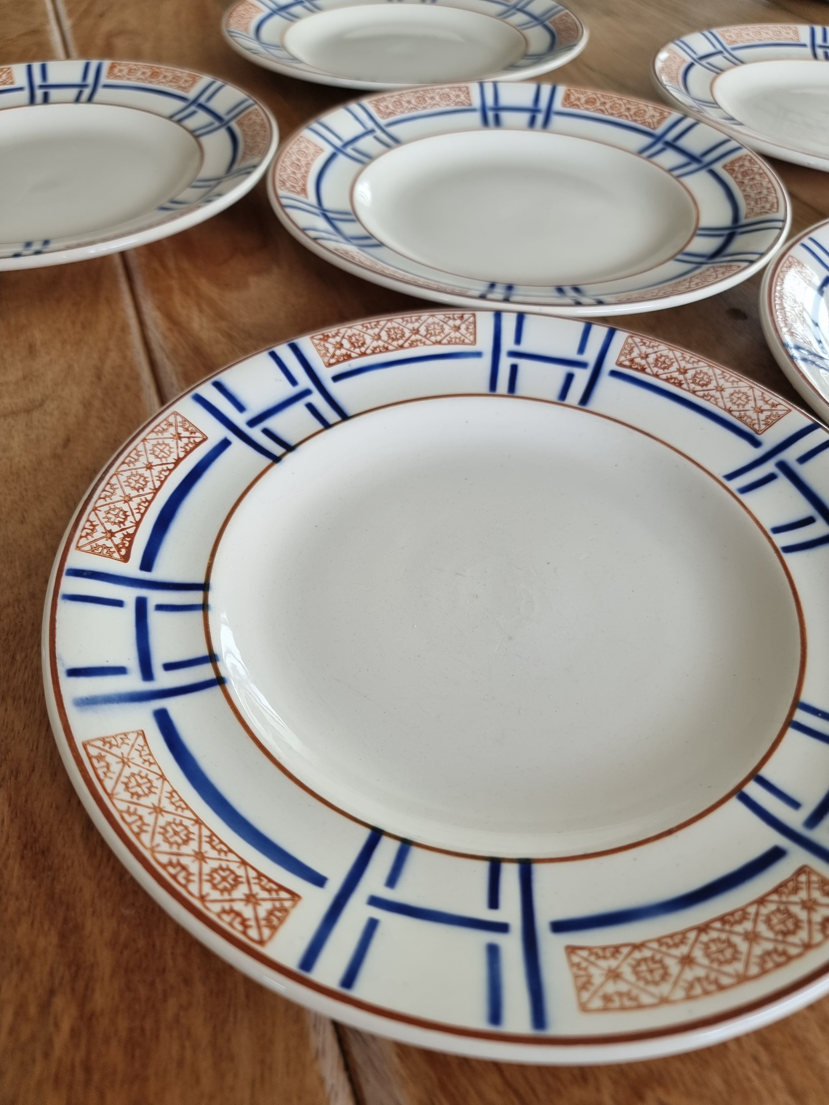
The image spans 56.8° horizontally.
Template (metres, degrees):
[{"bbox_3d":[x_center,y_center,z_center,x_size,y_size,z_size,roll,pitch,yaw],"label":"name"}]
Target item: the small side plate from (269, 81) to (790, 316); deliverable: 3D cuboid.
[{"bbox_3d":[0.052,-0.171,0.370,0.240,0.029,0.240,1,49,-1],"label":"small side plate"}]

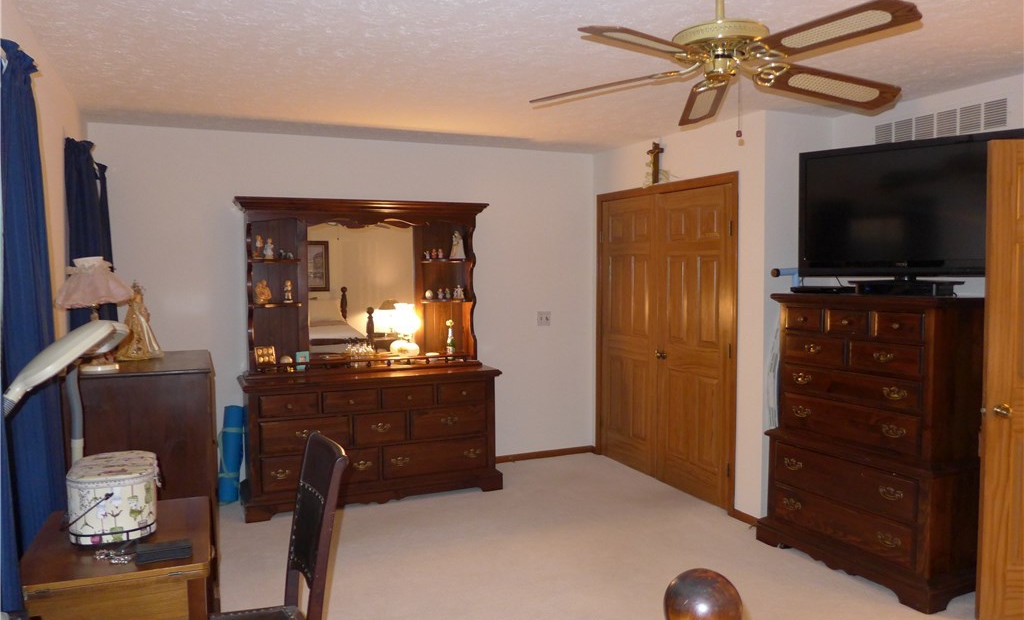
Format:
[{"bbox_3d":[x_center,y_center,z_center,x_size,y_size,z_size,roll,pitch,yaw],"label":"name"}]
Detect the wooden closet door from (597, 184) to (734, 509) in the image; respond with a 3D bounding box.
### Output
[{"bbox_3d":[1.018,0.185,5.005,0.060,2.105,1.580,-3,4,-25],"label":"wooden closet door"}]

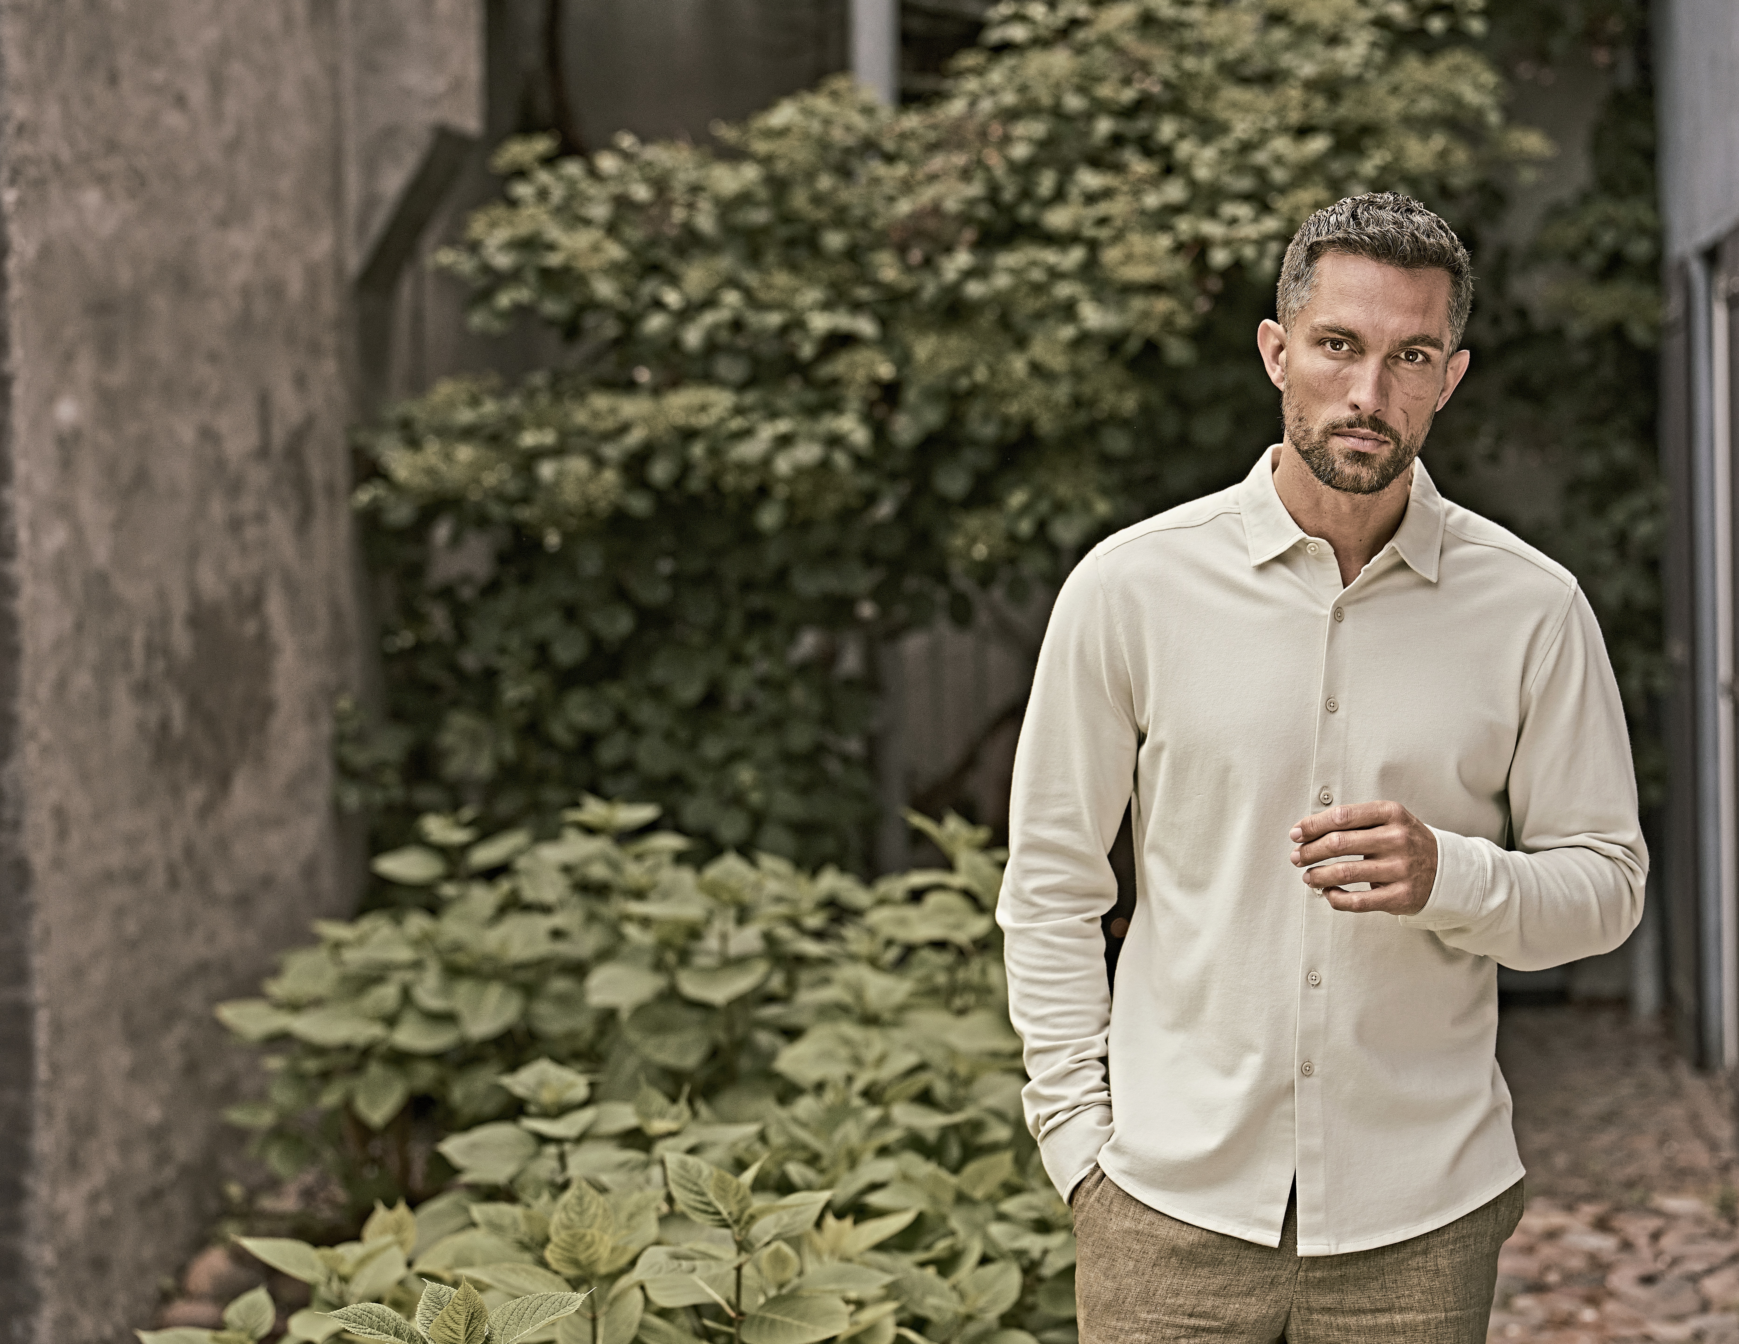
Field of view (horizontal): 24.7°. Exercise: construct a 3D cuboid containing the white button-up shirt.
[{"bbox_3d":[0.388,0.154,3.420,0.555,0.690,0.340,2,2,6],"label":"white button-up shirt"}]

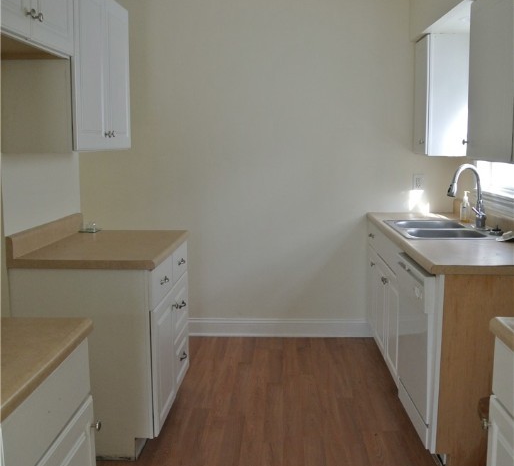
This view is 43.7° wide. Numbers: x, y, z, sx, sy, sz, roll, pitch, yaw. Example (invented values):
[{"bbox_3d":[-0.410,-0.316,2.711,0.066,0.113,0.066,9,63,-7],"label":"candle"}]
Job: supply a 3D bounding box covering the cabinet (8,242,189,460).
[{"bbox_3d":[-0.740,0.528,3.300,0.640,0.868,0.940,0,8,3],"label":"cabinet"}]

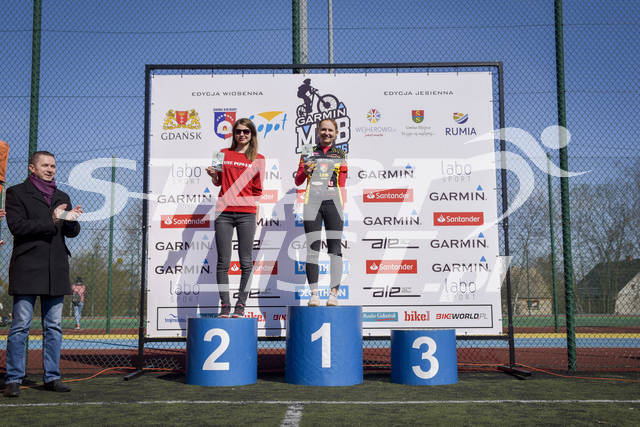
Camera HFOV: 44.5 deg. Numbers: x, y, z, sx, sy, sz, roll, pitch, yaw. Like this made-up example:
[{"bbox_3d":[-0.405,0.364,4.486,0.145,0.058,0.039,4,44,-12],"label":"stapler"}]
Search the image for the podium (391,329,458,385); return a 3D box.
[{"bbox_3d":[0.900,1.230,6.764,0.571,0.446,0.571,-1,-7,6],"label":"podium"}]

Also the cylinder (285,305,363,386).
[{"bbox_3d":[0.038,1.126,6.733,0.665,0.651,0.665,-1,-7,4],"label":"cylinder"}]

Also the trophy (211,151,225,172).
[{"bbox_3d":[-0.849,-0.429,6.520,0.095,0.175,0.050,-1,-7,5],"label":"trophy"}]

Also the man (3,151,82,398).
[{"bbox_3d":[-2.136,0.441,6.003,0.480,1.820,0.550,-6,-9,38],"label":"man"}]

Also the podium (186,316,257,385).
[{"bbox_3d":[-0.841,1.181,6.749,0.604,0.552,0.604,0,-7,2],"label":"podium"}]

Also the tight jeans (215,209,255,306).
[{"bbox_3d":[-0.718,0.377,6.650,0.340,0.830,0.260,-1,-7,4],"label":"tight jeans"}]

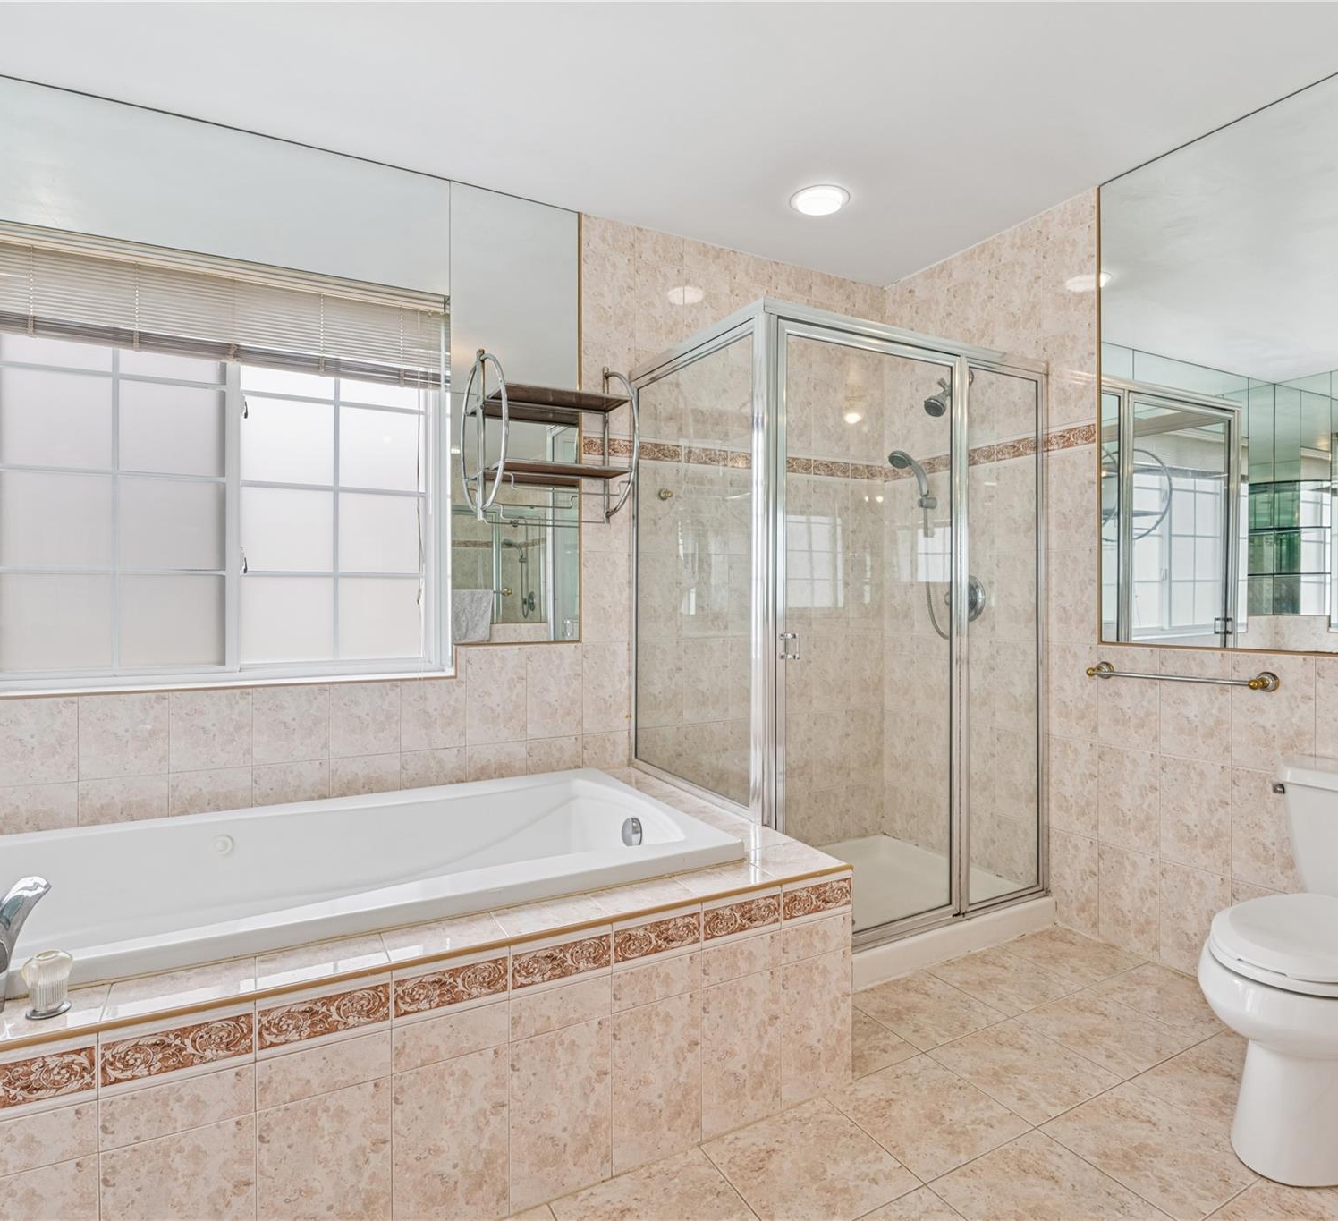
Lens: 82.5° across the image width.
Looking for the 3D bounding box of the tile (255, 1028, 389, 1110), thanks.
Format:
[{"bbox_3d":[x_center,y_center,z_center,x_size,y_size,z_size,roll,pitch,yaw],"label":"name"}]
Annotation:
[{"bbox_3d":[-0.551,0.735,1.227,0.199,0.077,0.010,-1,1,-28],"label":"tile"}]

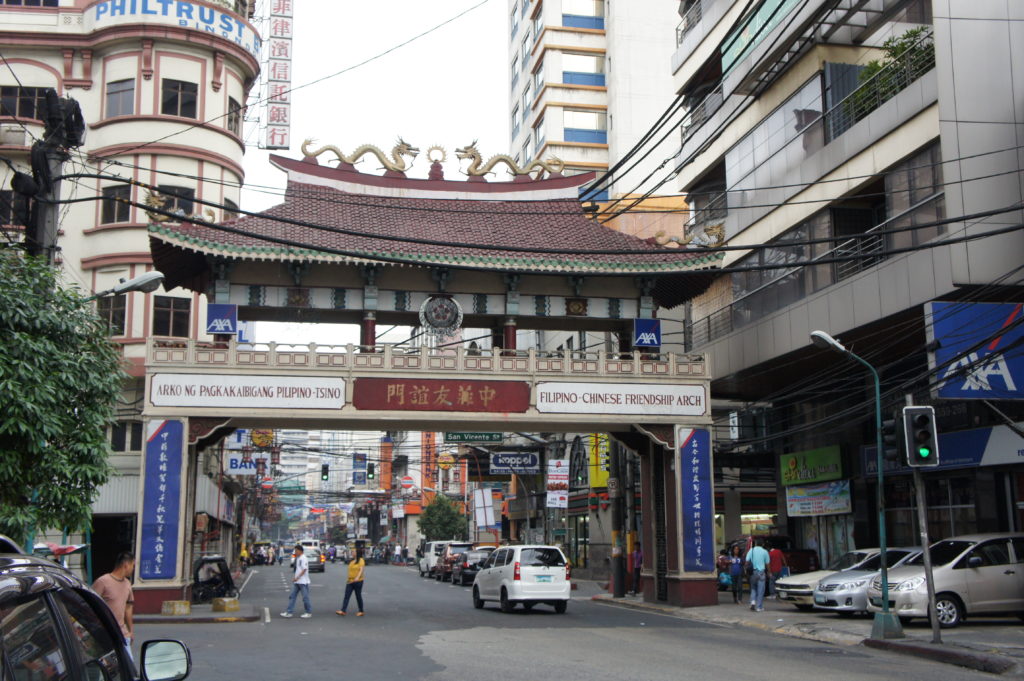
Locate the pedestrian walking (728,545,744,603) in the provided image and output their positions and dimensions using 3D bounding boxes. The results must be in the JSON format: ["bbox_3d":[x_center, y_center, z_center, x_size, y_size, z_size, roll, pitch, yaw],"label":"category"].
[{"bbox_3d":[5.996,6.260,29.638,0.450,1.531,0.320,-1,-10,3],"label":"pedestrian walking"}]

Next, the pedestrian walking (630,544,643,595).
[{"bbox_3d":[3.921,7.220,35.107,0.420,1.629,0.320,-8,-13,36],"label":"pedestrian walking"}]

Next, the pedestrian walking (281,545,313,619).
[{"bbox_3d":[-5.233,5.871,27.036,0.750,1.712,0.480,2,-11,-11],"label":"pedestrian walking"}]

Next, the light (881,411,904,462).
[{"bbox_3d":[6.136,1.546,17.850,0.320,0.880,0.400,1,-10,-8],"label":"light"}]

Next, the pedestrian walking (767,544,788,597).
[{"bbox_3d":[7.781,6.761,32.651,0.500,1.596,0.450,0,-10,0],"label":"pedestrian walking"}]

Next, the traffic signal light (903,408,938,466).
[{"bbox_3d":[6.502,1.524,17.600,0.480,0.940,0.320,1,-10,-5],"label":"traffic signal light"}]

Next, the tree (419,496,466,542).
[{"bbox_3d":[-4.257,11.728,67.842,2.945,4.565,2.945,2,-11,-12],"label":"tree"}]

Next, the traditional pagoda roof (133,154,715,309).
[{"bbox_3d":[-2.016,-2.910,29.172,13.600,3.700,6.000,2,-10,-12],"label":"traditional pagoda roof"}]

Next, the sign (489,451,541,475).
[{"bbox_3d":[0.138,5.650,50.916,2.280,1.030,0.180,2,-10,-12],"label":"sign"}]

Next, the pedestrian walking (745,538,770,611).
[{"bbox_3d":[5.506,5.264,25.078,0.560,1.660,0.480,-1,-10,3],"label":"pedestrian walking"}]

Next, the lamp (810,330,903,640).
[{"bbox_3d":[5.756,2.359,18.662,1.300,5.100,0.500,2,-10,-12],"label":"lamp"}]

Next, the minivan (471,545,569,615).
[{"bbox_3d":[0.164,6.143,28.742,1.650,1.690,4.150,3,-11,-16],"label":"minivan"}]

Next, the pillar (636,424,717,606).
[{"bbox_3d":[4.602,4.883,30.787,1.025,4.729,2.850,2,-11,-12],"label":"pillar"}]

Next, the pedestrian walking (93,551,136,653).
[{"bbox_3d":[-4.271,3.116,11.841,0.460,1.687,0.300,6,-12,-30],"label":"pedestrian walking"}]

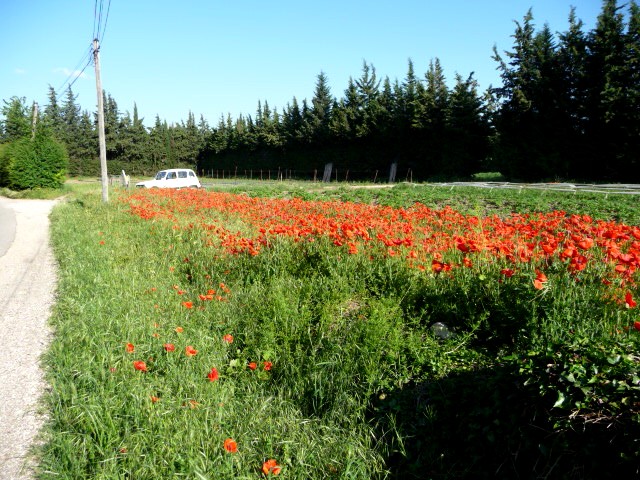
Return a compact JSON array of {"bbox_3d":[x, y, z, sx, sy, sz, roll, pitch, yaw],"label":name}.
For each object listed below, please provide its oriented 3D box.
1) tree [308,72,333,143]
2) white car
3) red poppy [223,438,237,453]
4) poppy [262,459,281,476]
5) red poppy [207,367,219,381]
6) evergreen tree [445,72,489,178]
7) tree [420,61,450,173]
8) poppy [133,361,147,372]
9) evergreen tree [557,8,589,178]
[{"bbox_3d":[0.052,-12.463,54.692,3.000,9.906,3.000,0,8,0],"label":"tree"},{"bbox_3d":[-9.100,-3.502,31.200,3.660,1.530,1.490,-6,10,-38],"label":"white car"},{"bbox_3d":[-0.392,0.894,2.253,0.063,0.055,0.063,0,8,0],"label":"red poppy"},{"bbox_3d":[-0.196,0.917,2.088,0.073,0.058,0.073,0,8,0],"label":"poppy"},{"bbox_3d":[-0.631,0.783,3.038,0.072,0.065,0.072,0,8,0],"label":"red poppy"},{"bbox_3d":[14.246,-10.861,50.736,4.300,10.542,4.300,0,8,0],"label":"evergreen tree"},{"bbox_3d":[11.267,-11.674,51.337,3.200,11.984,3.200,0,8,0],"label":"tree"},{"bbox_3d":[-1.097,0.768,3.145,0.077,0.060,0.077,0,8,0],"label":"poppy"},{"bbox_3d":[22.924,-13.124,48.100,3.400,15.759,3.400,0,8,0],"label":"evergreen tree"}]

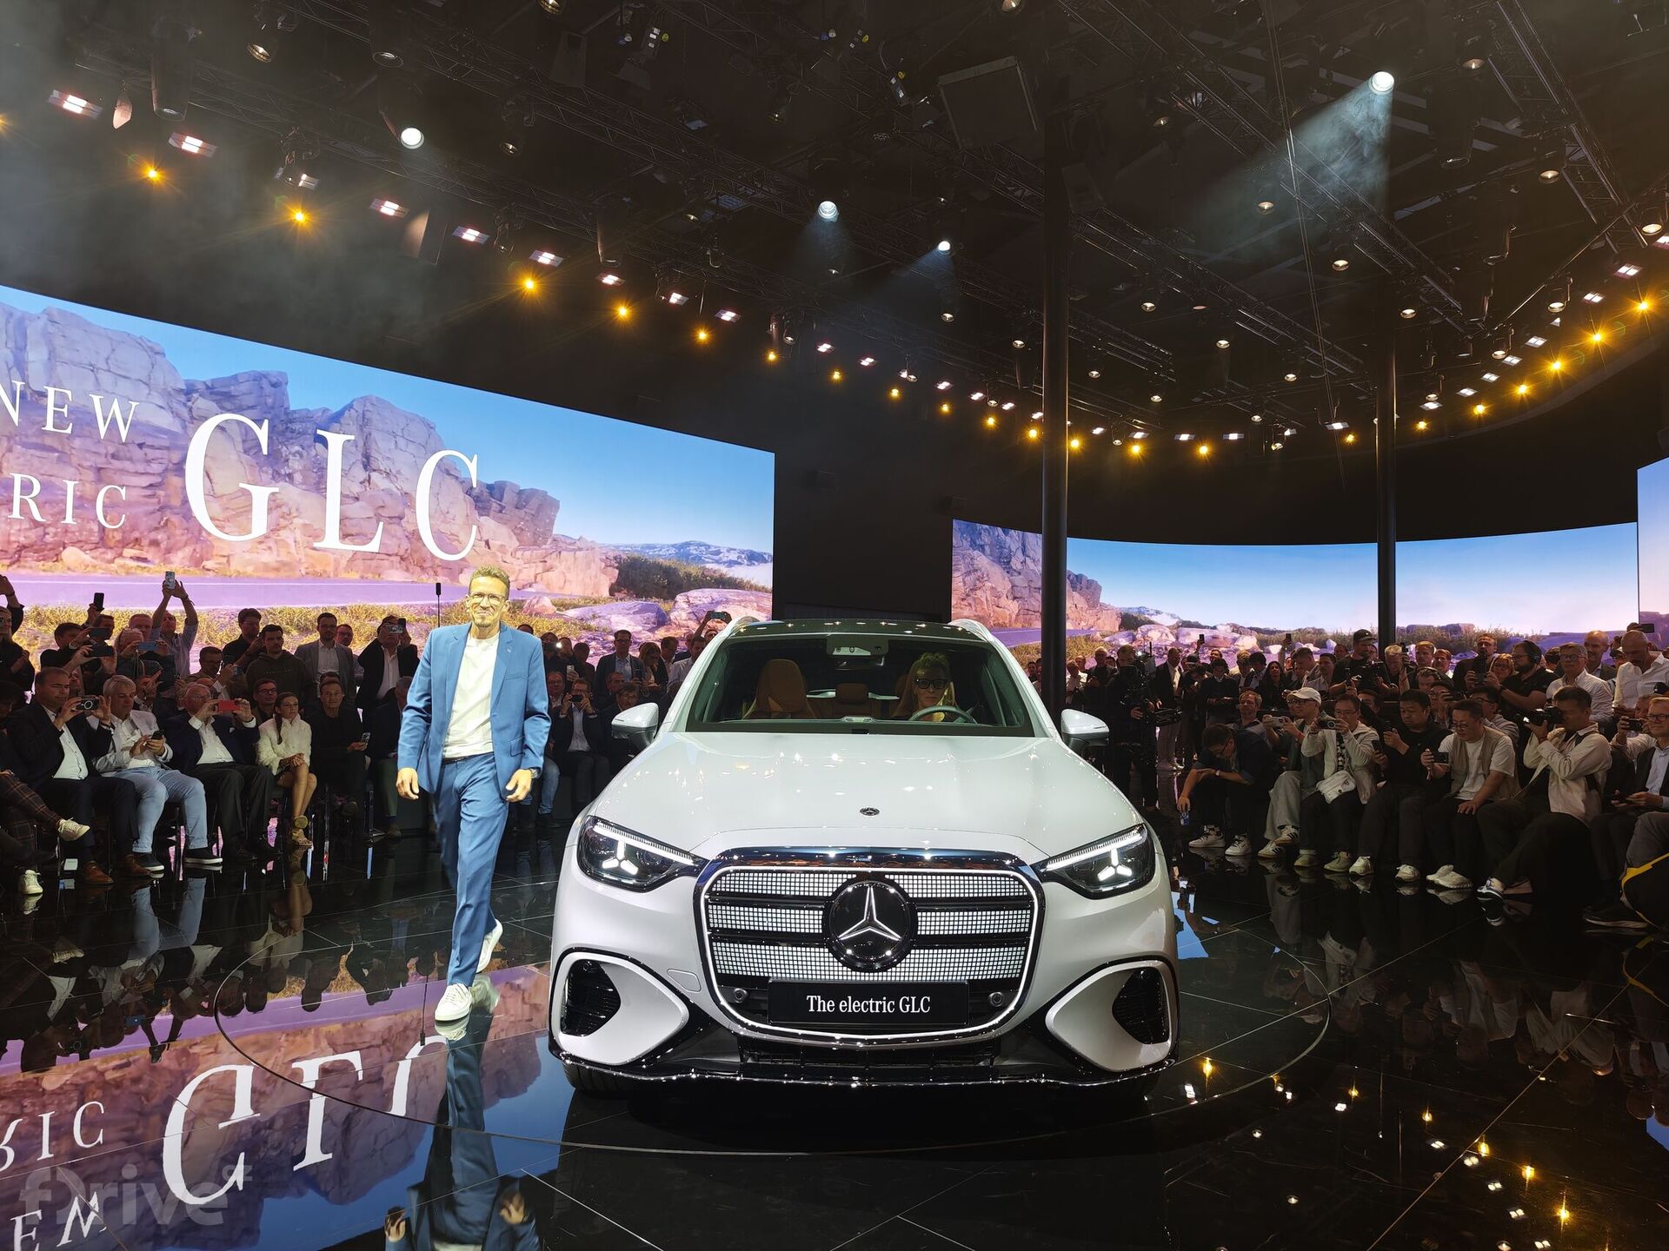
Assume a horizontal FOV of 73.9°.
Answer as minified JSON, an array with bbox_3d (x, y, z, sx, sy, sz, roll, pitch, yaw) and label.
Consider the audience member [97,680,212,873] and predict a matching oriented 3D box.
[{"bbox_3d":[-4.693,0.978,7.637,0.900,1.290,0.570,0,-3,23],"label":"audience member"}]

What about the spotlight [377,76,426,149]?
[{"bbox_3d":[-3.362,-3.979,8.600,0.340,0.360,0.460,-10,45,-28],"label":"spotlight"}]

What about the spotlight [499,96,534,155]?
[{"bbox_3d":[-2.434,-3.833,8.500,0.270,0.400,0.250,13,-10,-16],"label":"spotlight"}]

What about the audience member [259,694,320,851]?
[{"bbox_3d":[-4.233,1.068,8.531,0.750,1.200,0.460,-1,-3,35],"label":"audience member"}]

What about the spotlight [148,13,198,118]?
[{"bbox_3d":[-5.186,-4.383,8.700,0.350,0.760,0.350,-2,-3,44],"label":"spotlight"}]

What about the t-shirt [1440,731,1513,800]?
[{"bbox_3d":[4.517,0.986,7.800,0.300,0.500,0.480,3,-3,-39],"label":"t-shirt"}]

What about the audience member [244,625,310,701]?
[{"bbox_3d":[-4.888,0.850,9.664,0.520,1.713,0.340,3,-3,-43],"label":"audience member"}]

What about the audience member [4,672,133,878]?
[{"bbox_3d":[-4.860,0.935,7.170,0.880,1.330,0.600,0,-3,21],"label":"audience member"}]

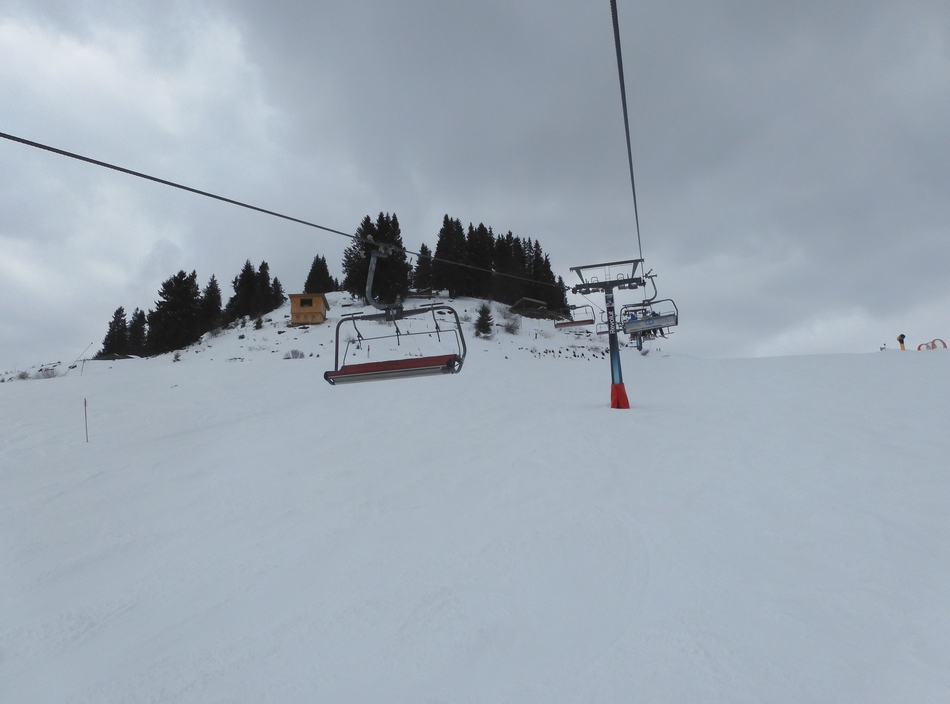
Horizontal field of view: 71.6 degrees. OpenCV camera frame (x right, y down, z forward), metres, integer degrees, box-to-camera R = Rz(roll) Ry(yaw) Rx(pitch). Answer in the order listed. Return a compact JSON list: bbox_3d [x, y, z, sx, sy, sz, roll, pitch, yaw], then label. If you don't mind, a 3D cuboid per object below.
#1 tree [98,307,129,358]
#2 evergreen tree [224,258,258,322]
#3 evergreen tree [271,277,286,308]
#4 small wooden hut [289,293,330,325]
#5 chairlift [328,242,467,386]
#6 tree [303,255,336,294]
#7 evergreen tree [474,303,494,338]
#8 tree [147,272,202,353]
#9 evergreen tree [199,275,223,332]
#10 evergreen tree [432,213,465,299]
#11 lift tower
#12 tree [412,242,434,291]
[{"bbox_3d":[-46.242,-2.615,84.000,3.960,6.380,3.960,0,-9,-29],"label":"tree"},{"bbox_3d":[-31.913,-8.405,90.000,4.510,8.750,4.510,-1,-8,-19],"label":"evergreen tree"},{"bbox_3d":[-28.946,-8.766,97.000,2.500,4.800,2.500,0,-10,-17],"label":"evergreen tree"},{"bbox_3d":[-21.701,-5.082,85.960,4.500,3.950,4.100,-2,-10,-6],"label":"small wooden hut"},{"bbox_3d":[-1.940,-0.998,15.467,3.250,3.320,1.300,-6,-8,15],"label":"chairlift"},{"bbox_3d":[-25.787,-12.635,109.934,5.120,7.500,5.120,-1,-10,-13],"label":"tree"},{"bbox_3d":[1.335,-4.460,93.000,2.550,5.060,2.550,-3,-9,1],"label":"evergreen tree"},{"bbox_3d":[-40.061,-5.251,88.000,6.570,11.200,6.570,1,-10,-24],"label":"tree"},{"bbox_3d":[-35.347,-6.481,88.000,3.110,7.750,3.110,-1,-9,-22],"label":"evergreen tree"},{"bbox_3d":[-4.260,-16.120,110.000,5.510,13.700,5.510,-4,-8,-2],"label":"evergreen tree"},{"bbox_3d":[11.440,-1.408,54.500,6.150,12.180,2.400,-5,-10,14],"label":"lift tower"},{"bbox_3d":[-8.603,-14.283,110.000,3.560,8.020,3.560,-3,-8,-4],"label":"tree"}]

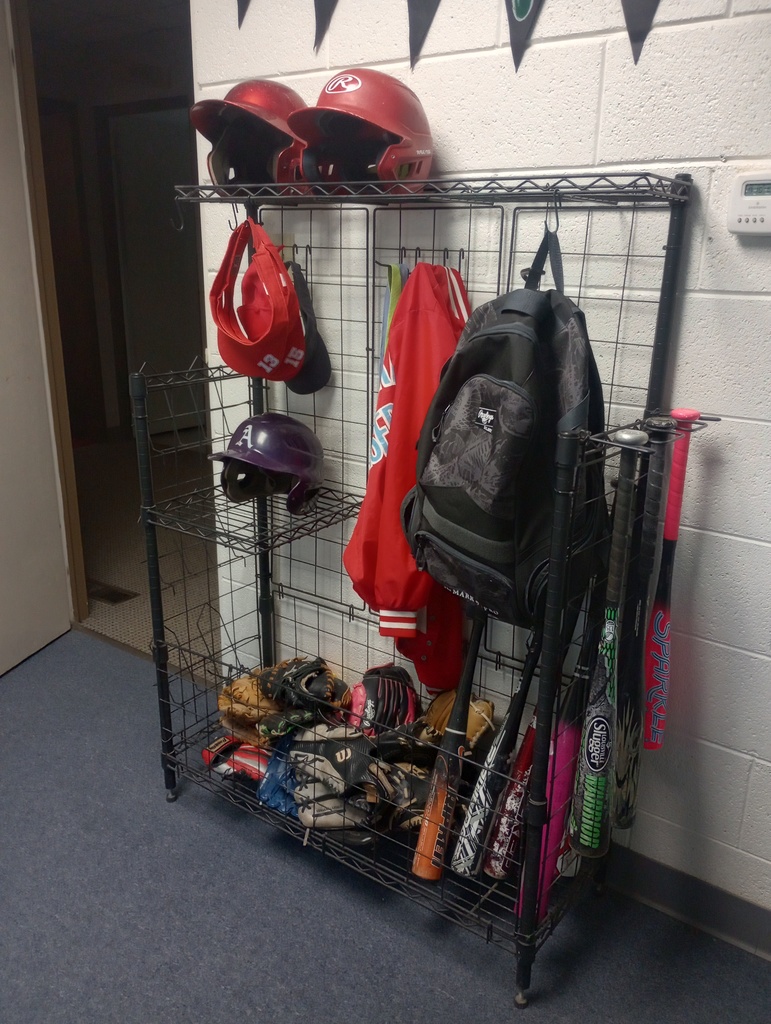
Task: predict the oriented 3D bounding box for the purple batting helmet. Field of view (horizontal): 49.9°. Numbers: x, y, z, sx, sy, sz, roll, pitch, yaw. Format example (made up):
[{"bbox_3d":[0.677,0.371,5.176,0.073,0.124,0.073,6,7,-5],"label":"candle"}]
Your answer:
[{"bbox_3d":[-0.256,-0.109,1.781,0.205,0.205,0.270,15,22,37],"label":"purple batting helmet"}]

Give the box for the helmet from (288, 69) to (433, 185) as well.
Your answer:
[{"bbox_3d":[-0.047,-0.678,1.497,0.220,0.220,0.285,16,23,39],"label":"helmet"}]

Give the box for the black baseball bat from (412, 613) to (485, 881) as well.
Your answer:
[{"bbox_3d":[0.154,0.332,1.594,0.057,0.740,0.057,12,1,35],"label":"black baseball bat"}]

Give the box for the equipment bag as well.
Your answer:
[{"bbox_3d":[0.201,-0.144,1.358,0.200,0.610,0.290,-13,22,-37],"label":"equipment bag"}]

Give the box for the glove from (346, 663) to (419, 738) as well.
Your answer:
[{"bbox_3d":[-0.004,0.430,1.834,0.185,0.225,0.120,9,-12,20],"label":"glove"}]

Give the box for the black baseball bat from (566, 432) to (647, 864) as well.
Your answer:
[{"bbox_3d":[0.347,0.230,1.283,0.064,0.714,0.064,13,21,34],"label":"black baseball bat"}]

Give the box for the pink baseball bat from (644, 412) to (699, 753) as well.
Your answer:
[{"bbox_3d":[0.495,0.136,1.472,0.059,0.644,0.059,13,21,34],"label":"pink baseball bat"}]

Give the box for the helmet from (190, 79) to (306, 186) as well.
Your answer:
[{"bbox_3d":[-0.263,-0.748,1.646,0.205,0.220,0.285,10,8,27],"label":"helmet"}]

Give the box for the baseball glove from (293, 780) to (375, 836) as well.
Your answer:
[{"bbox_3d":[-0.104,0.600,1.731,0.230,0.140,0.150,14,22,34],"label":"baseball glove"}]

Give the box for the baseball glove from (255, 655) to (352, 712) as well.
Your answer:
[{"bbox_3d":[-0.187,0.392,1.895,0.250,0.130,0.180,14,22,34],"label":"baseball glove"}]

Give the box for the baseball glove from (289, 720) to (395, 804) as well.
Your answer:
[{"bbox_3d":[-0.098,0.557,1.801,0.245,0.190,0.130,1,-12,0],"label":"baseball glove"}]

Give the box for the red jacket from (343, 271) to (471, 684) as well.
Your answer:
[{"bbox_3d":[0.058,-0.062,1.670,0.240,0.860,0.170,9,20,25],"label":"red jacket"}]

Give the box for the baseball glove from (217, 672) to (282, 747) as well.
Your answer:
[{"bbox_3d":[-0.309,0.476,2.001,0.220,0.170,0.200,-4,18,-17],"label":"baseball glove"}]

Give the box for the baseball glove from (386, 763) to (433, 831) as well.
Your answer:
[{"bbox_3d":[0.061,0.576,1.686,0.200,0.160,0.170,14,22,34],"label":"baseball glove"}]

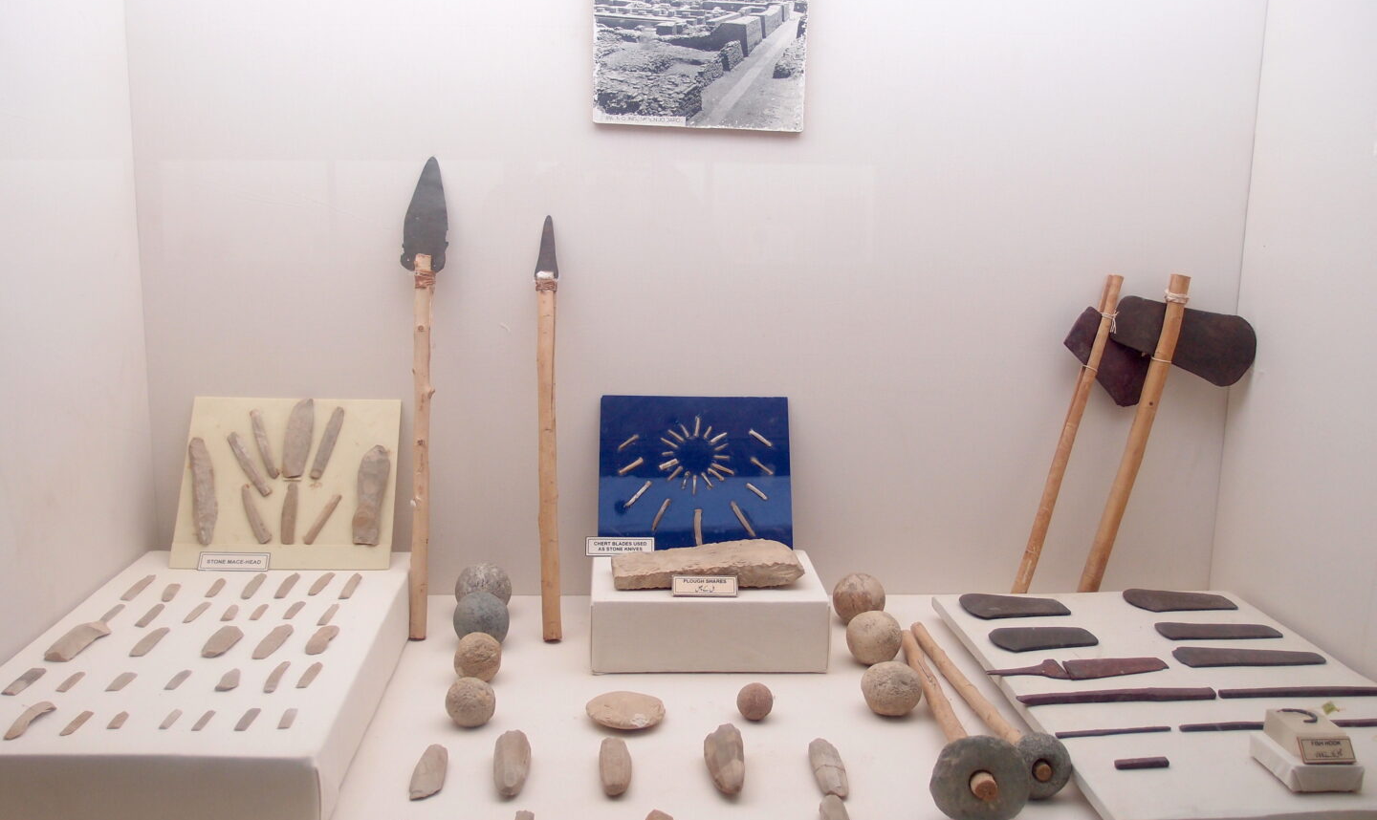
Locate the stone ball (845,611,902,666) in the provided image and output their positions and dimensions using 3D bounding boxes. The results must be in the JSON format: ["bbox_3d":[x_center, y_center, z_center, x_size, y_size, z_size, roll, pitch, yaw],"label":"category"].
[{"bbox_3d":[0.230,0.284,1.382,0.069,0.069,0.069,1,10,0],"label":"stone ball"}]

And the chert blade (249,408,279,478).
[{"bbox_3d":[-0.620,0.049,1.629,0.015,0.112,0.008,-20,-17,-11],"label":"chert blade"}]

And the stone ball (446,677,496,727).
[{"bbox_3d":[-0.252,0.338,1.288,0.057,0.057,0.057,0,10,-4],"label":"stone ball"}]

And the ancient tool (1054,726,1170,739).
[{"bbox_3d":[0.417,0.316,1.089,0.119,0.004,0.005,-1,10,-9],"label":"ancient tool"}]

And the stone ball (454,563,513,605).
[{"bbox_3d":[-0.279,0.247,1.519,0.076,0.076,0.076,0,10,-5],"label":"stone ball"}]

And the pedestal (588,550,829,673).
[{"bbox_3d":[0.022,0.278,1.550,0.305,0.098,0.213,0,10,-4],"label":"pedestal"}]

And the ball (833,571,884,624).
[{"bbox_3d":[0.232,0.259,1.518,0.071,0.071,0.071,1,10,0],"label":"ball"}]

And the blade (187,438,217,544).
[{"bbox_3d":[-0.641,0.106,1.475,0.030,0.157,0.012,-14,-25,-9],"label":"blade"}]

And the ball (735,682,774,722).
[{"bbox_3d":[0.078,0.346,1.320,0.045,0.044,0.045,1,10,0],"label":"ball"}]

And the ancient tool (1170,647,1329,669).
[{"bbox_3d":[0.689,0.304,1.373,0.184,0.009,0.057,0,10,-6],"label":"ancient tool"}]

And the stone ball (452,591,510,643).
[{"bbox_3d":[-0.251,0.253,1.349,0.068,0.067,0.068,0,10,-3],"label":"stone ball"}]

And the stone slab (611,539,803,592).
[{"bbox_3d":[0.022,0.188,1.357,0.230,0.032,0.100,0,10,-3],"label":"stone slab"}]

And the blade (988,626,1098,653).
[{"bbox_3d":[0.427,0.274,1.332,0.123,0.006,0.057,-1,10,-9],"label":"blade"}]

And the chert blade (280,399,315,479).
[{"bbox_3d":[-0.574,0.040,1.634,0.039,0.122,0.011,7,-20,-2],"label":"chert blade"}]

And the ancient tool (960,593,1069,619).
[{"bbox_3d":[0.451,0.271,1.540,0.139,0.009,0.092,0,10,-8],"label":"ancient tool"}]

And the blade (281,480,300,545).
[{"bbox_3d":[-0.571,0.148,1.598,0.021,0.089,0.007,0,-20,-5],"label":"blade"}]

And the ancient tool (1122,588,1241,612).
[{"bbox_3d":[0.692,0.271,1.563,0.145,0.009,0.086,2,10,4],"label":"ancient tool"}]

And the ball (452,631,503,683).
[{"bbox_3d":[-0.267,0.314,1.413,0.060,0.062,0.060,0,10,-4],"label":"ball"}]

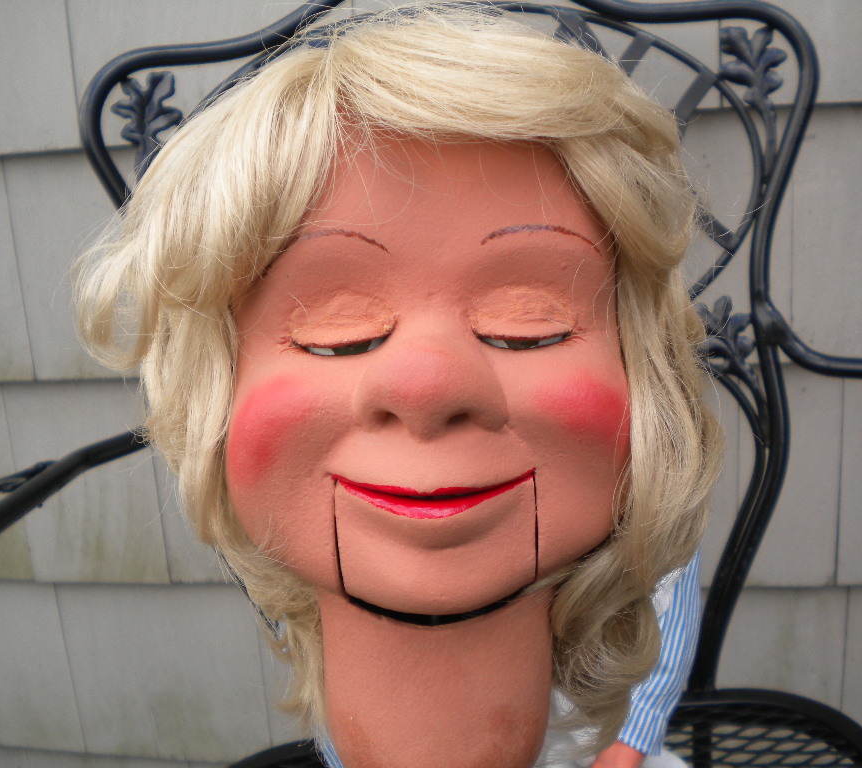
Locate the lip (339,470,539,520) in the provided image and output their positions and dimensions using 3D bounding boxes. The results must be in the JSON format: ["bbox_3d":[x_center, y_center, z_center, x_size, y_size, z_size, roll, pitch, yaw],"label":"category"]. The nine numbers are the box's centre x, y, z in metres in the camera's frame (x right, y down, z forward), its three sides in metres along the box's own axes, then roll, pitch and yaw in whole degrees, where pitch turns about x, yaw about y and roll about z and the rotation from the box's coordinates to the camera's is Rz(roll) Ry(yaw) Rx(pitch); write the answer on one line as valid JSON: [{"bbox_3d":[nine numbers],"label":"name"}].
[{"bbox_3d":[0.001,0.039,0.363,0.071,0.017,0.016,-2,6,0],"label":"lip"}]

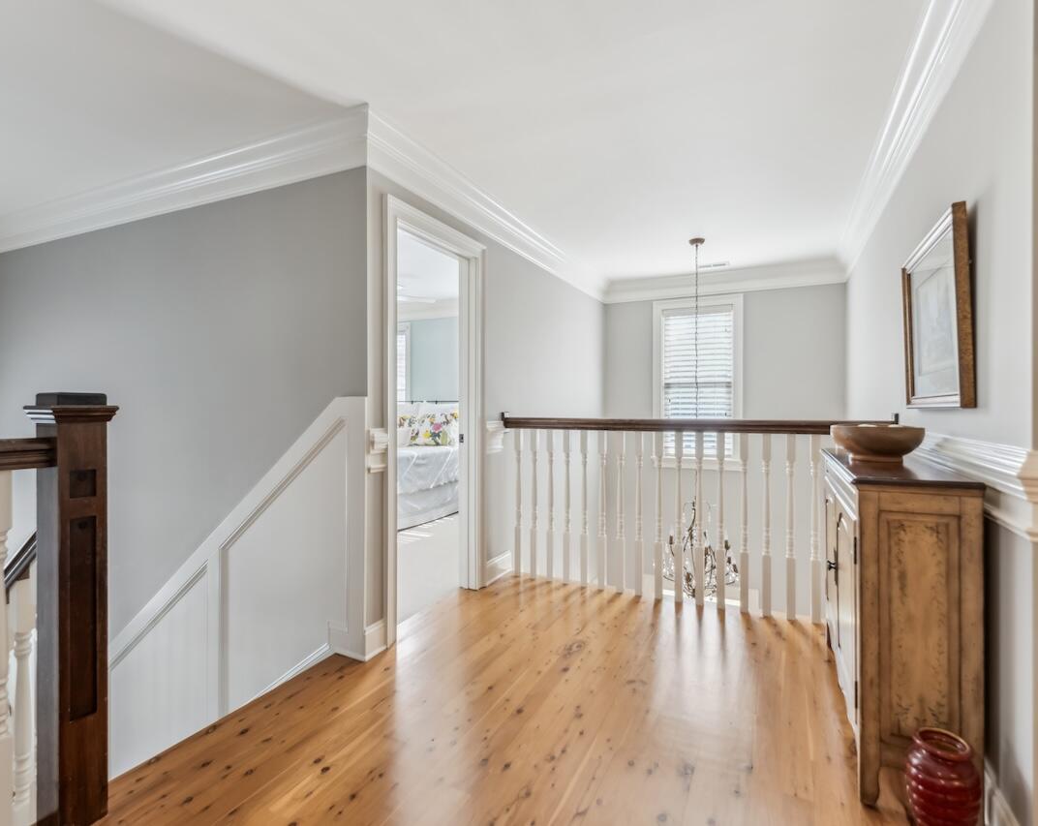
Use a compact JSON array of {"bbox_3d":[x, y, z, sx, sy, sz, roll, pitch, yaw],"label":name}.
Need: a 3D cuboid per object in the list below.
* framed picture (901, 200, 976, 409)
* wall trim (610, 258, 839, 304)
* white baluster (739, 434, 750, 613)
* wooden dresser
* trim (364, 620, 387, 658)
[{"bbox_3d":[1.483,-0.318,1.860,0.033,0.600,0.762,-2,-1,27],"label":"framed picture"},{"bbox_3d":[1.839,-1.247,4.912,2.167,0.218,0.100,0,0,27],"label":"wall trim"},{"bbox_3d":[1.245,0.605,2.844,0.039,0.988,0.039,0,0,27],"label":"white baluster"},{"bbox_3d":[1.310,0.636,1.877,0.293,0.921,1.125,0,0,27],"label":"wooden dresser"},{"bbox_3d":[-0.661,1.032,2.363,0.025,0.145,0.137,0,0,27],"label":"trim"}]

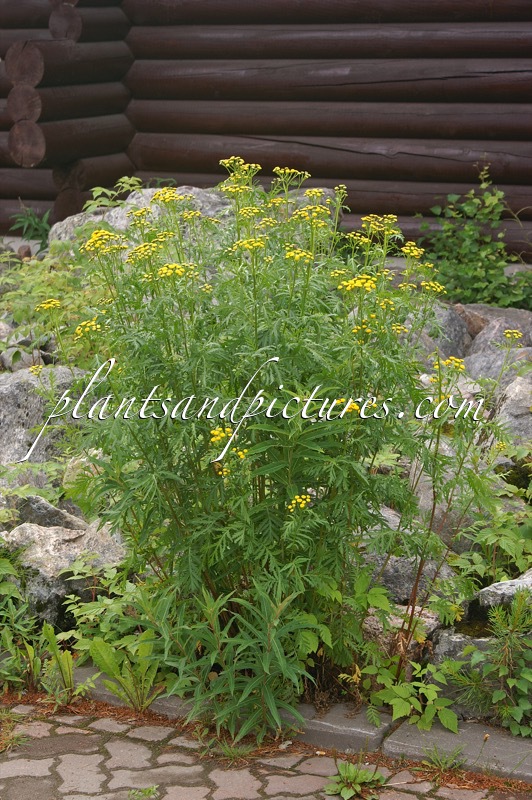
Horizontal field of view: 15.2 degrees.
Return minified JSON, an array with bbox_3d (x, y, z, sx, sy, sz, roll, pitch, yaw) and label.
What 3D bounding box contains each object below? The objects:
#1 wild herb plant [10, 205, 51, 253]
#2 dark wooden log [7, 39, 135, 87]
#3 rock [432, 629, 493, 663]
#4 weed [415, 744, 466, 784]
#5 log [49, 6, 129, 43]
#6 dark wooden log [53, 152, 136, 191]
[{"bbox_3d":[-1.273,-0.921,10.800,0.230,0.260,0.200,0,10,0],"label":"wild herb plant"},{"bbox_3d":[-1.098,-1.912,11.291,0.240,0.245,1.188,4,11,20],"label":"dark wooden log"},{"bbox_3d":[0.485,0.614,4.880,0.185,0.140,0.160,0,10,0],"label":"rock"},{"bbox_3d":[0.391,0.814,4.480,0.115,0.070,0.100,0,10,0],"label":"weed"},{"bbox_3d":[-1.011,-2.167,11.525,0.210,0.215,0.671,4,11,20],"label":"log"},{"bbox_3d":[-0.990,-1.302,11.508,0.210,0.215,0.707,4,11,20],"label":"dark wooden log"}]

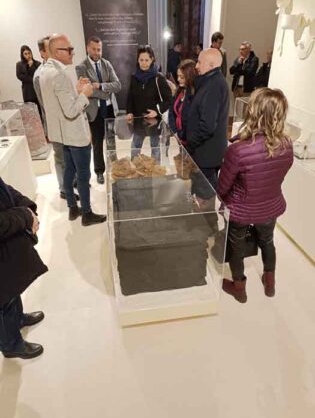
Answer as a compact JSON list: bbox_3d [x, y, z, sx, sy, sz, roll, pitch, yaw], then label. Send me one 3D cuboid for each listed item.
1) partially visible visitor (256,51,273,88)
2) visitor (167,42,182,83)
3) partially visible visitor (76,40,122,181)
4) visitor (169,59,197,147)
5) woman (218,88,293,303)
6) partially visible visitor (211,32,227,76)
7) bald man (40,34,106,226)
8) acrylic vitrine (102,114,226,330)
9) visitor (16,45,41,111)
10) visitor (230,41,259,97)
[{"bbox_3d":[1.963,-2.158,5.606,0.460,1.500,0.340,1,30,4],"label":"partially visible visitor"},{"bbox_3d":[0.427,-2.754,6.623,0.460,1.570,0.340,-7,31,-9],"label":"visitor"},{"bbox_3d":[-0.701,-1.147,3.757,0.540,1.750,0.380,-6,31,-7],"label":"partially visible visitor"},{"bbox_3d":[0.340,-0.744,3.221,0.400,1.550,0.460,-13,32,-19],"label":"visitor"},{"bbox_3d":[0.668,-0.077,2.087,0.520,1.530,0.450,-12,32,-17],"label":"woman"},{"bbox_3d":[1.061,-2.233,5.547,0.340,1.730,0.480,-7,31,-9],"label":"partially visible visitor"},{"bbox_3d":[-0.829,-0.682,2.949,0.560,1.770,0.520,-15,33,-22],"label":"bald man"},{"bbox_3d":[-0.096,-0.159,2.909,0.685,0.876,2.308,-6,31,-7],"label":"acrylic vitrine"},{"bbox_3d":[-2.020,-1.854,5.141,0.460,1.630,0.340,-15,33,-21],"label":"visitor"},{"bbox_3d":[1.484,-2.116,5.448,0.500,1.610,0.380,12,33,21],"label":"visitor"}]

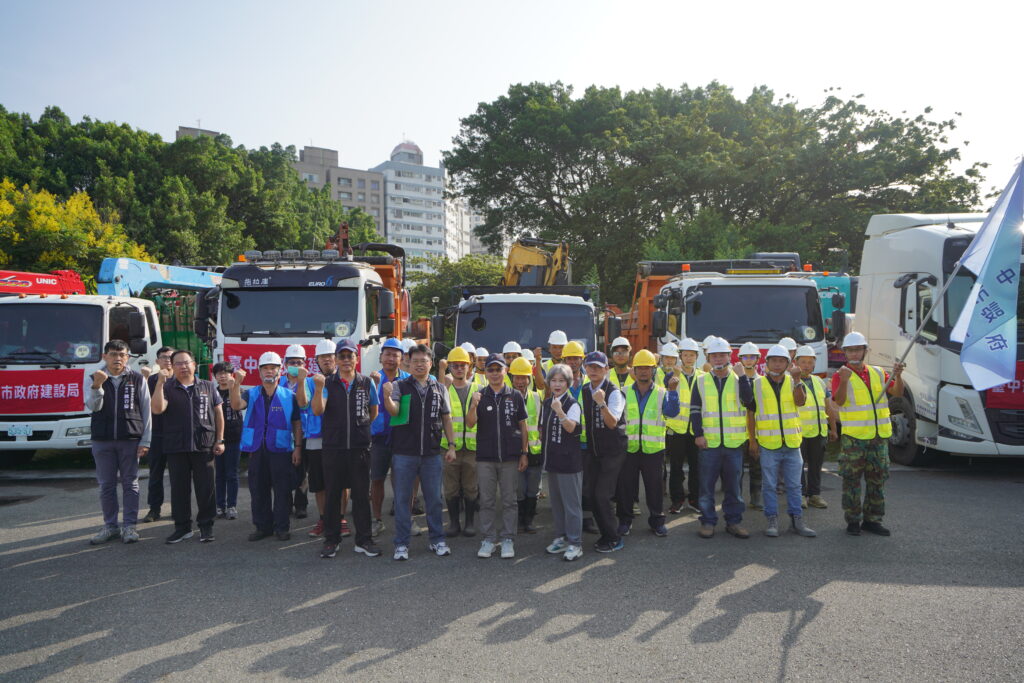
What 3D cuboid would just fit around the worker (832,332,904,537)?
[{"bbox_3d":[3.274,0.844,6.270,0.670,1.853,0.420,0,0,9],"label":"worker"}]

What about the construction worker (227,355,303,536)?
[{"bbox_3d":[-2.266,0.935,6.250,0.660,1.669,0.400,0,0,-16],"label":"construction worker"}]

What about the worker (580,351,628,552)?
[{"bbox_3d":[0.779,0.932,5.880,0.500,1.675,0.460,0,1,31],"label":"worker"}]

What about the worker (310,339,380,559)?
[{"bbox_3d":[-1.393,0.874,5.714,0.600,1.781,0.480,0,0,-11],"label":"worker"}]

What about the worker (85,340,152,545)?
[{"bbox_3d":[-3.514,0.877,6.097,0.610,1.778,0.460,0,0,-21],"label":"worker"}]

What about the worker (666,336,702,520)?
[{"bbox_3d":[1.849,0.870,7.193,0.540,1.803,0.450,0,0,12],"label":"worker"}]

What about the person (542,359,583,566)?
[{"bbox_3d":[0.416,0.976,5.630,0.440,1.589,0.400,0,1,37],"label":"person"}]

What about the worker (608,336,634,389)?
[{"bbox_3d":[1.149,0.859,7.100,0.520,1.822,0.360,0,0,10],"label":"worker"}]

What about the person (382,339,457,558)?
[{"bbox_3d":[-0.779,0.897,5.687,0.640,1.735,0.480,0,0,-6],"label":"person"}]

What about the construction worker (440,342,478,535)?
[{"bbox_3d":[-0.461,0.913,6.360,0.540,1.714,0.400,0,0,-3],"label":"construction worker"}]

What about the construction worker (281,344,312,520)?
[{"bbox_3d":[-2.197,0.900,6.927,0.530,1.740,0.450,0,0,-12],"label":"construction worker"}]

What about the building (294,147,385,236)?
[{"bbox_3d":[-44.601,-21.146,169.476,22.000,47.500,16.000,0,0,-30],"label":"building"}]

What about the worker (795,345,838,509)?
[{"bbox_3d":[3.264,0.908,7.367,0.520,1.730,0.440,0,0,7],"label":"worker"}]

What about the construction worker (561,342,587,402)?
[{"bbox_3d":[0.607,0.885,6.420,0.540,1.770,0.380,0,0,9],"label":"construction worker"}]

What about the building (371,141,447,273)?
[{"bbox_3d":[-26.761,-23.700,170.524,15.500,51.000,15.000,0,1,-33],"label":"building"}]

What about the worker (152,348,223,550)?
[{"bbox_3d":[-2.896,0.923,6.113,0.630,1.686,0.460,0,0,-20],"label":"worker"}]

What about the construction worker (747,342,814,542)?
[{"bbox_3d":[2.488,0.900,6.301,0.600,1.735,0.480,0,0,17],"label":"construction worker"}]

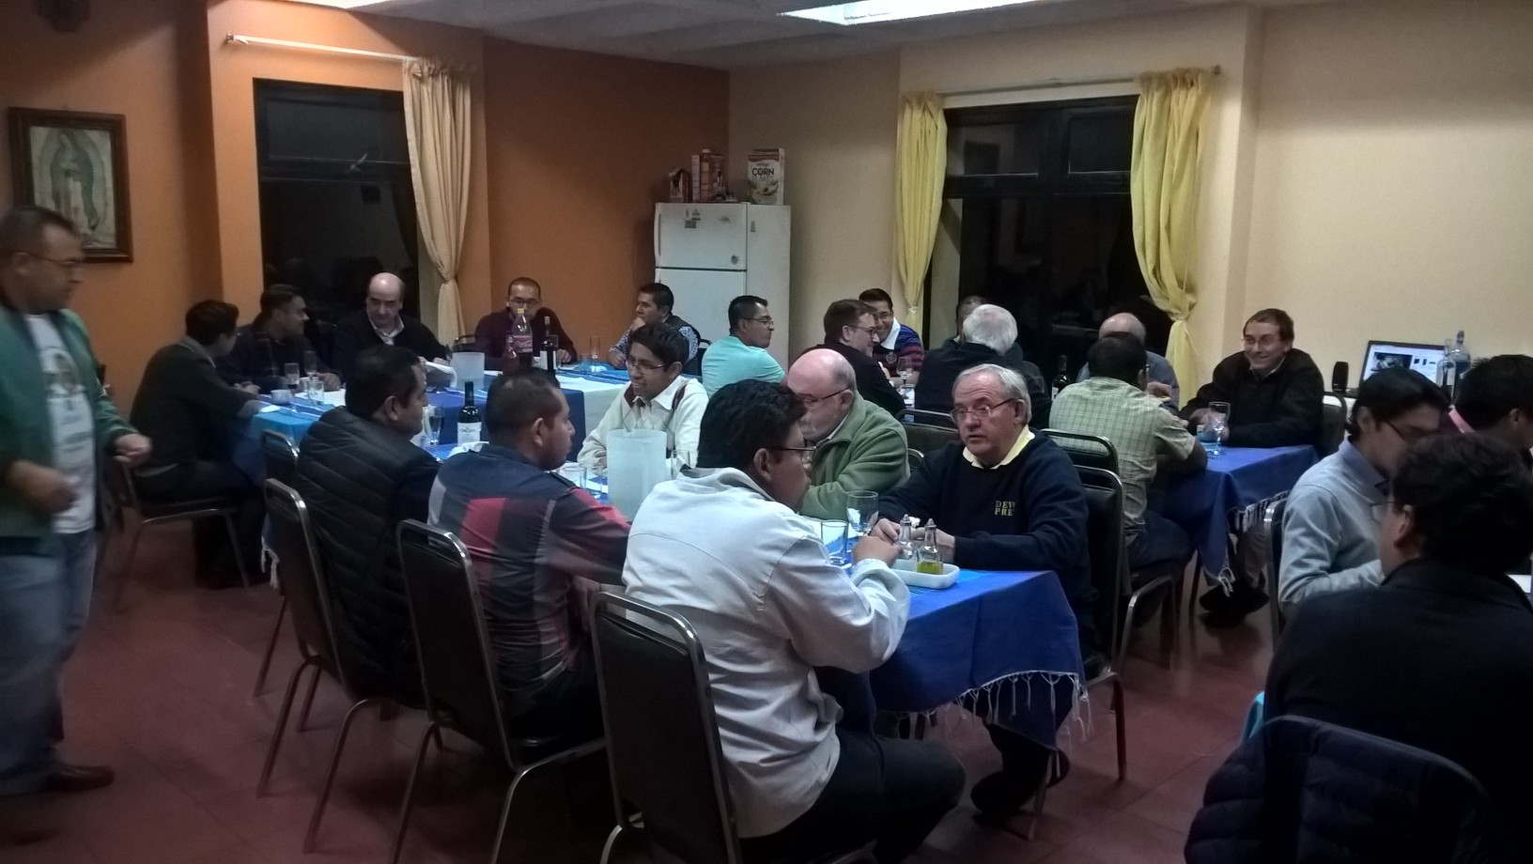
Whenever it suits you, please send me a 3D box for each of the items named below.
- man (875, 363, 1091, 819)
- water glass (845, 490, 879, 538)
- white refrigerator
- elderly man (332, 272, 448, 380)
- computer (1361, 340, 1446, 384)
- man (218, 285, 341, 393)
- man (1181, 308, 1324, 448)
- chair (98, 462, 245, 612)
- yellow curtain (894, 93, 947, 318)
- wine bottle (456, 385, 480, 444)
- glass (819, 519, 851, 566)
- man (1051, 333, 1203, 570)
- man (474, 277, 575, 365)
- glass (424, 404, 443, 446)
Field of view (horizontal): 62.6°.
[{"bbox_3d":[0.570,0.405,3.342,0.560,1.220,0.740,8,11,39],"label":"man"},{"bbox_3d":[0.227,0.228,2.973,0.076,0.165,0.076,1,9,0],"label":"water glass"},{"bbox_3d":[-0.282,-0.654,8.520,0.670,1.730,0.640,6,10,30],"label":"white refrigerator"},{"bbox_3d":[-1.847,-0.143,6.377,0.550,1.290,0.750,-6,11,-35],"label":"elderly man"},{"bbox_3d":[2.663,-0.268,5.324,0.320,0.240,0.375,-8,13,-44],"label":"computer"},{"bbox_3d":[-2.382,-0.080,6.219,0.560,1.250,0.740,-8,12,-44],"label":"man"},{"bbox_3d":[1.903,0.154,4.967,0.570,1.260,0.750,8,12,38],"label":"man"},{"bbox_3d":[-2.551,0.243,5.318,0.550,0.880,0.450,-8,12,-44],"label":"chair"},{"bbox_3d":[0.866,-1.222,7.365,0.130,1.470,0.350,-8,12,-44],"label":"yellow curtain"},{"bbox_3d":[-0.961,-0.006,4.063,0.075,0.305,0.075,-8,12,-44],"label":"wine bottle"},{"bbox_3d":[0.166,0.266,3.042,0.070,0.098,0.070,1,9,0],"label":"glass"},{"bbox_3d":[1.318,0.245,4.491,0.760,1.220,0.530,-8,13,-44],"label":"man"},{"bbox_3d":[-1.243,-0.202,6.911,0.540,1.250,0.750,-6,11,-35],"label":"man"},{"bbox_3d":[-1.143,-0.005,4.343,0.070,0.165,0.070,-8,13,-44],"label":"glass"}]

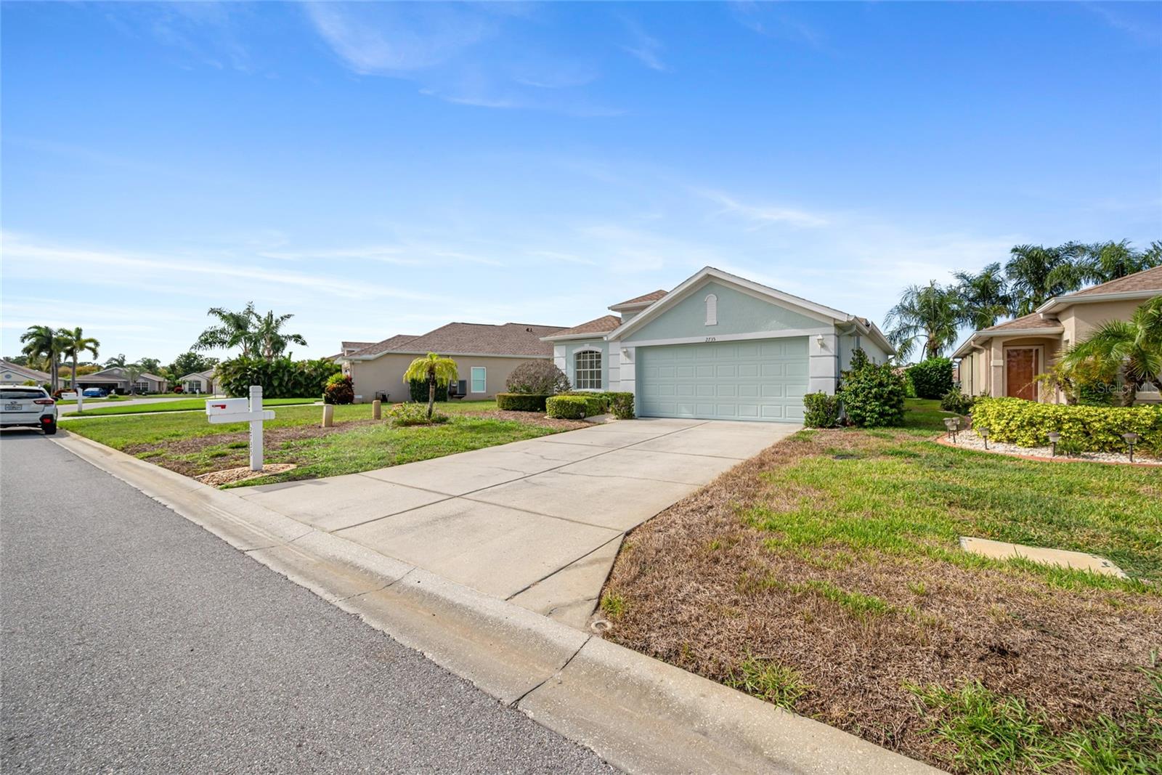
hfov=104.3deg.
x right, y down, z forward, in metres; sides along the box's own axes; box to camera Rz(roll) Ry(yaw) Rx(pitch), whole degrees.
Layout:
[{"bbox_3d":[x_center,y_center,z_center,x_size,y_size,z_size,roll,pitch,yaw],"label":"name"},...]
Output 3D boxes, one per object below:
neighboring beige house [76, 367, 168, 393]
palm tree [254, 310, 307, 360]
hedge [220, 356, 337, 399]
[{"bbox_3d":[-82.776,-1.160,81.129,13.500,4.600,11.300,0,0,36],"label":"neighboring beige house"},{"bbox_3d":[-26.562,-2.975,40.000,4.200,7.800,4.200,0,0,-34],"label":"palm tree"},{"bbox_3d":[-24.644,-0.789,37.000,10.500,3.450,2.600,0,0,22],"label":"hedge"}]

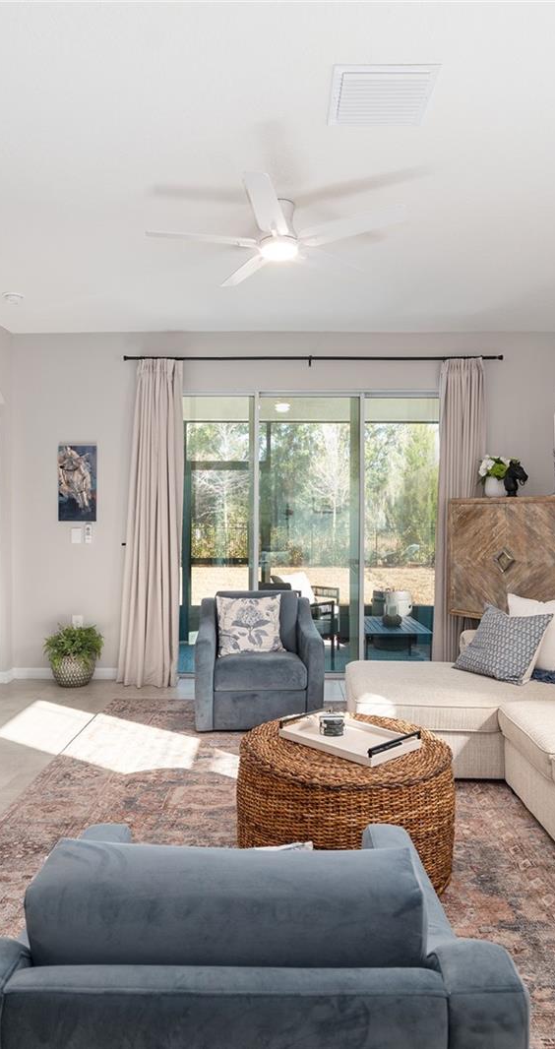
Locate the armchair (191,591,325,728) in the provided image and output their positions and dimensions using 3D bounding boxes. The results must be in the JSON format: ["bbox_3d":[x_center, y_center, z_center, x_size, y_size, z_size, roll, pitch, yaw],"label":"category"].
[{"bbox_3d":[-0.143,0.886,4.530,0.810,0.820,0.830,0,0,-4],"label":"armchair"}]

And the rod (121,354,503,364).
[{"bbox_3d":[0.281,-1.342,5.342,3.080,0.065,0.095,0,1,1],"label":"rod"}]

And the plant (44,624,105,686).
[{"bbox_3d":[-1.616,1.038,5.240,0.460,0.490,0.420,0,1,1],"label":"plant"}]

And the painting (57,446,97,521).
[{"bbox_3d":[-1.652,-0.342,5.419,0.318,0.635,0.035,0,1,1],"label":"painting"}]

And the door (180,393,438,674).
[{"bbox_3d":[0.271,0.087,5.550,2.620,2.430,0.120,0,0,0],"label":"door"}]

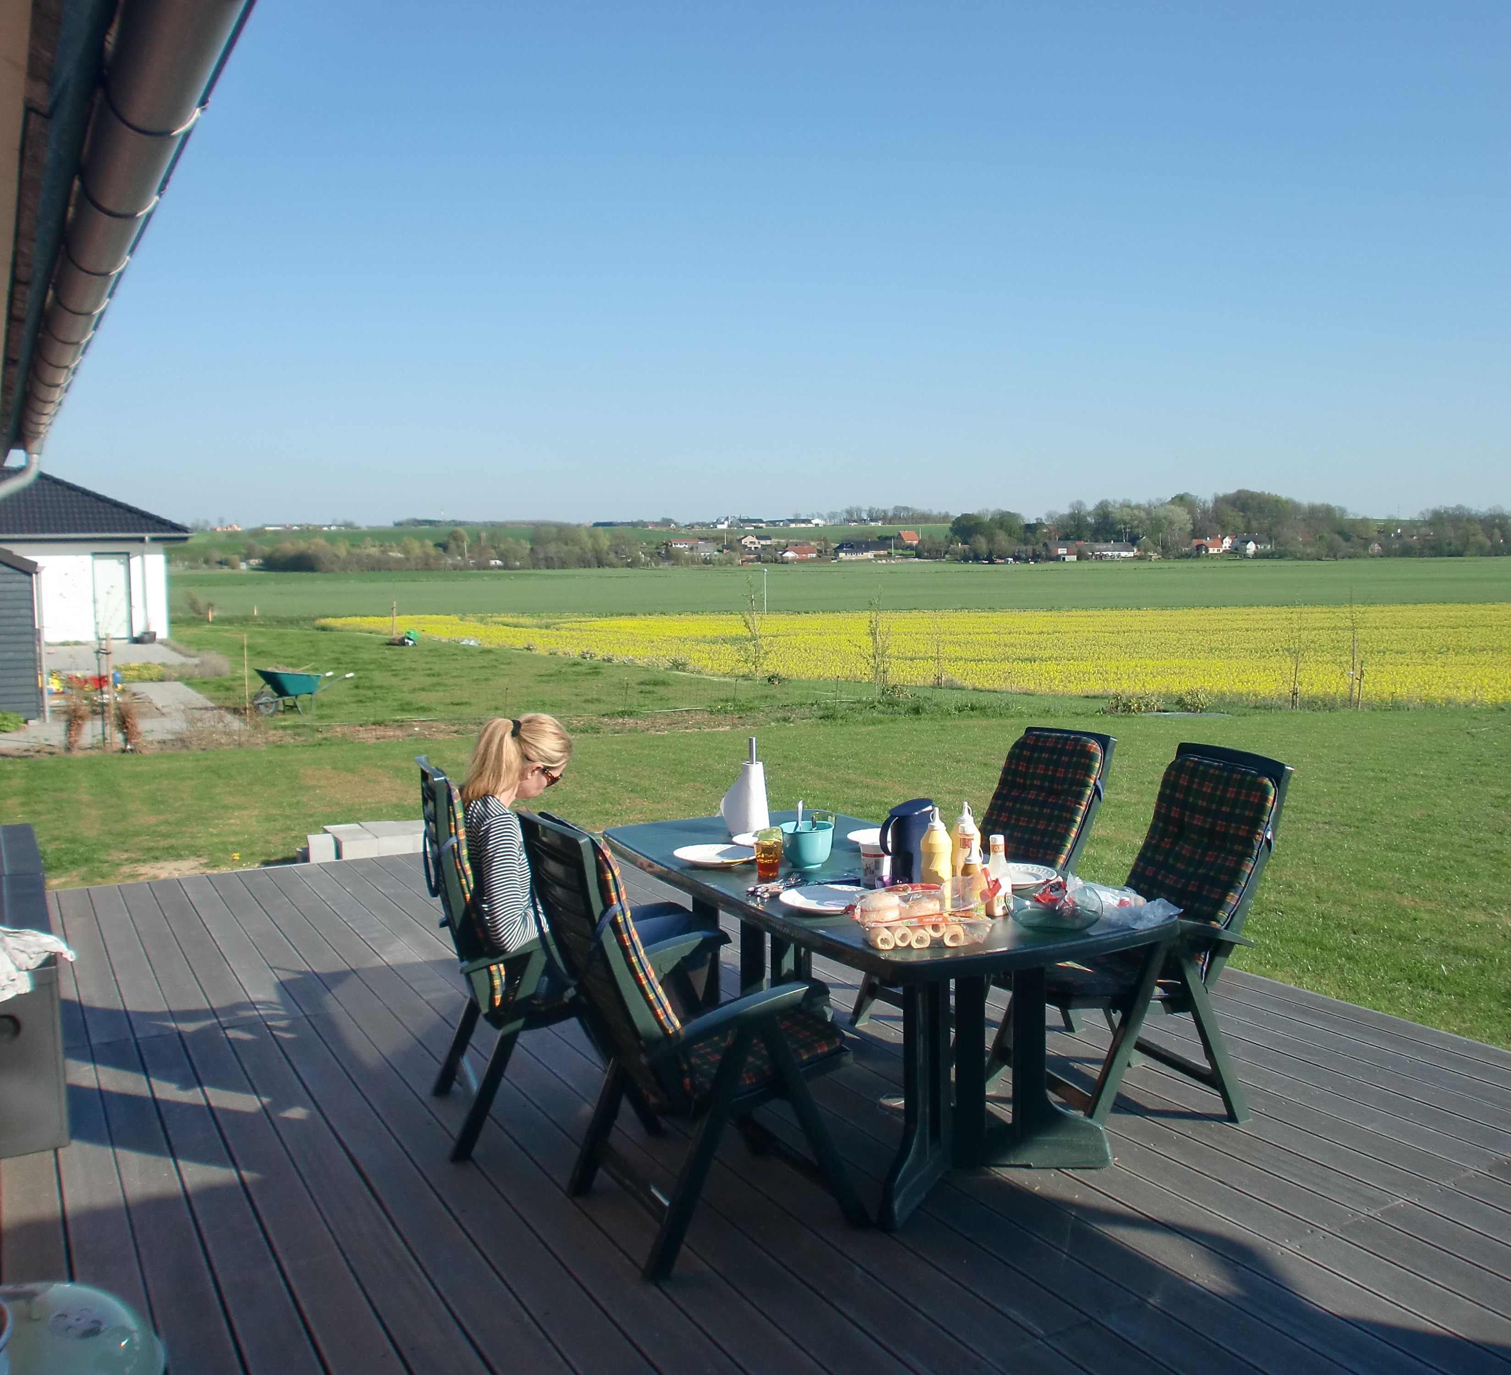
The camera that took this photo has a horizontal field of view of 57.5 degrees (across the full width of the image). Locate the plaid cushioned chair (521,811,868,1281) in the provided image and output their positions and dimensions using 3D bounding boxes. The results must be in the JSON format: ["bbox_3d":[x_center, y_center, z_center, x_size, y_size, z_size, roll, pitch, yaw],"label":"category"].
[{"bbox_3d":[-0.174,0.812,3.430,0.731,1.057,0.580,-3,6,-28],"label":"plaid cushioned chair"}]

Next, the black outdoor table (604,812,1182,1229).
[{"bbox_3d":[0.311,0.903,4.186,1.012,0.730,1.939,-4,6,-29],"label":"black outdoor table"}]

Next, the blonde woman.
[{"bbox_3d":[-0.500,0.672,4.125,0.720,1.220,0.480,-3,5,-21],"label":"blonde woman"}]

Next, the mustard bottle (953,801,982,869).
[{"bbox_3d":[0.568,0.444,3.709,0.083,0.264,0.083,-1,5,0],"label":"mustard bottle"}]

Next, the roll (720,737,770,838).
[{"bbox_3d":[-0.034,0.332,4.682,0.150,0.330,0.150,-1,5,0],"label":"roll"}]

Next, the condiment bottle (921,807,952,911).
[{"bbox_3d":[0.475,0.453,3.621,0.083,0.264,0.083,-1,5,0],"label":"condiment bottle"}]

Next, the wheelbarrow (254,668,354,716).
[{"bbox_3d":[-6.641,0.063,20.300,1.420,0.680,0.640,-5,7,-40],"label":"wheelbarrow"}]

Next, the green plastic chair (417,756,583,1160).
[{"bbox_3d":[-0.655,0.745,4.072,0.636,1.089,0.580,-3,5,-21],"label":"green plastic chair"}]

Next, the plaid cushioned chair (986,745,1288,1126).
[{"bbox_3d":[1.145,0.740,4.116,0.753,1.047,0.580,-3,6,-22],"label":"plaid cushioned chair"}]

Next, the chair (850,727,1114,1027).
[{"bbox_3d":[0.806,0.691,4.846,0.763,1.022,0.580,-4,6,-31],"label":"chair"}]

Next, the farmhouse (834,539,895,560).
[{"bbox_3d":[35.339,-44.934,450.000,19.000,6.800,9.500,0,5,6],"label":"farmhouse"}]

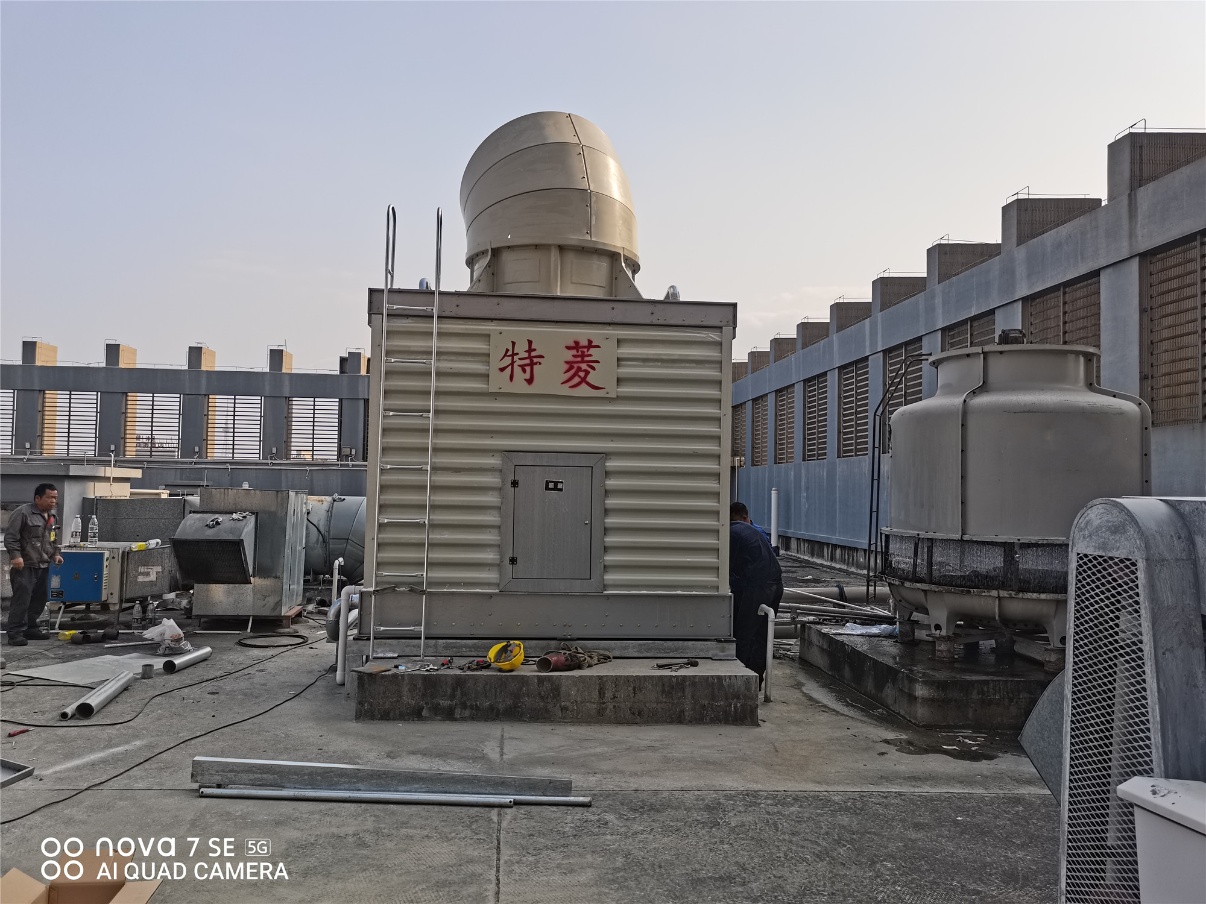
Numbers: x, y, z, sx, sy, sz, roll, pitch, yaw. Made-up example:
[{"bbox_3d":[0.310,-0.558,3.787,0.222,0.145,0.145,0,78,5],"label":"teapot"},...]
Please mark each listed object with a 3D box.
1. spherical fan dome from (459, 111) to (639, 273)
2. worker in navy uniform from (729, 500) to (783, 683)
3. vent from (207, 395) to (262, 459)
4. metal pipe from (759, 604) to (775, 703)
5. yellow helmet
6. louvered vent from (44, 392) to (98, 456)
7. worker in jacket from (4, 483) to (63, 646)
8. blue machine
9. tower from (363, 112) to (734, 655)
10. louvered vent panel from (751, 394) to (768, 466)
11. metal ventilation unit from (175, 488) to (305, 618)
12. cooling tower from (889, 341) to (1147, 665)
[{"bbox_3d":[-0.458,-2.320,8.343,1.602,1.422,1.662,2,-3,-27],"label":"spherical fan dome"},{"bbox_3d":[1.267,1.215,7.785,0.560,1.558,0.520,-1,-3,31],"label":"worker in navy uniform"},{"bbox_3d":[-12.181,-0.830,29.951,1.719,2.132,0.150,1,-3,-6],"label":"vent"},{"bbox_3d":[1.300,1.590,7.170,0.135,0.771,0.085,1,-2,-4],"label":"metal pipe"},{"bbox_3d":[-0.706,1.487,6.589,0.275,0.155,0.215,-15,22,26],"label":"yellow helmet"},{"bbox_3d":[-17.299,-0.942,29.433,1.683,2.132,0.150,1,-3,-6],"label":"louvered vent"},{"bbox_3d":[-5.814,1.128,9.248,0.430,1.614,0.510,1,-3,4],"label":"worker in jacket"},{"bbox_3d":[-5.789,1.371,10.147,0.589,0.571,0.400,1,-3,-6],"label":"blue machine"},{"bbox_3d":[-0.430,-0.697,8.236,2.901,4.673,2.250,1,-2,-4],"label":"tower"},{"bbox_3d":[4.789,-0.624,27.679,0.100,2.089,1.919,1,-2,-6],"label":"louvered vent panel"},{"bbox_3d":[-4.133,1.154,10.440,1.049,1.438,1.500,1,-2,-5],"label":"metal ventilation unit"},{"bbox_3d":[3.433,0.425,7.851,2.041,2.567,2.041,1,-3,-6],"label":"cooling tower"}]

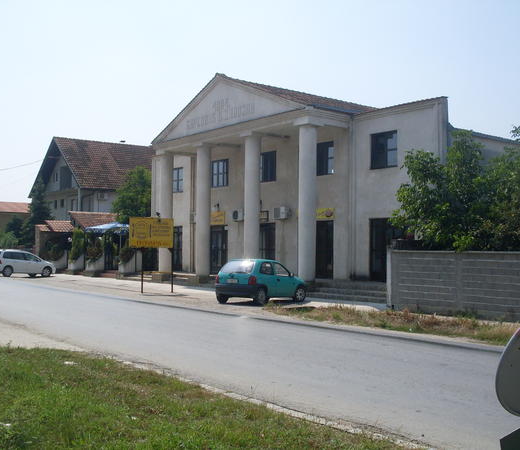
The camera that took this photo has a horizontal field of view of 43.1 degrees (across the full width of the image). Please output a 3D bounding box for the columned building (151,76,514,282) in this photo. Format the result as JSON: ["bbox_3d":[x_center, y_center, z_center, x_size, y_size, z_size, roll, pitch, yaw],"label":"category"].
[{"bbox_3d":[3.403,-1.945,34.954,14.000,9.936,20.849,2,-2,-41],"label":"columned building"}]

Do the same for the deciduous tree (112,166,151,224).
[{"bbox_3d":[-8.069,-0.321,42.891,3.800,7.000,3.800,2,-2,-41],"label":"deciduous tree"}]

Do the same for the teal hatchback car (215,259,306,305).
[{"bbox_3d":[0.132,1.862,21.960,1.610,1.420,3.730,-1,-3,33],"label":"teal hatchback car"}]

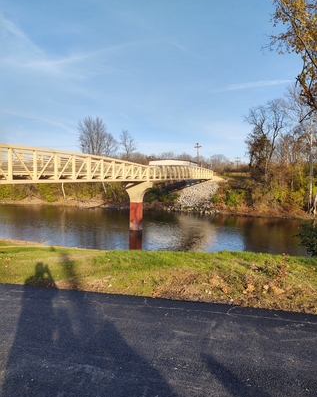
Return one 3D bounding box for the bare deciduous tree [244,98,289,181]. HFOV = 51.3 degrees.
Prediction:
[{"bbox_3d":[24.230,-13.130,74.000,10.000,19.000,9.000,2,4,17],"label":"bare deciduous tree"}]

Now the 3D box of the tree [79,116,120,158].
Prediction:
[{"bbox_3d":[-20.920,-18.660,115.000,13.500,20.500,12.500,0,4,-10],"label":"tree"}]

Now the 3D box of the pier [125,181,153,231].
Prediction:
[{"bbox_3d":[-2.550,1.010,42.500,3.500,6.400,1.350,2,4,22],"label":"pier"}]

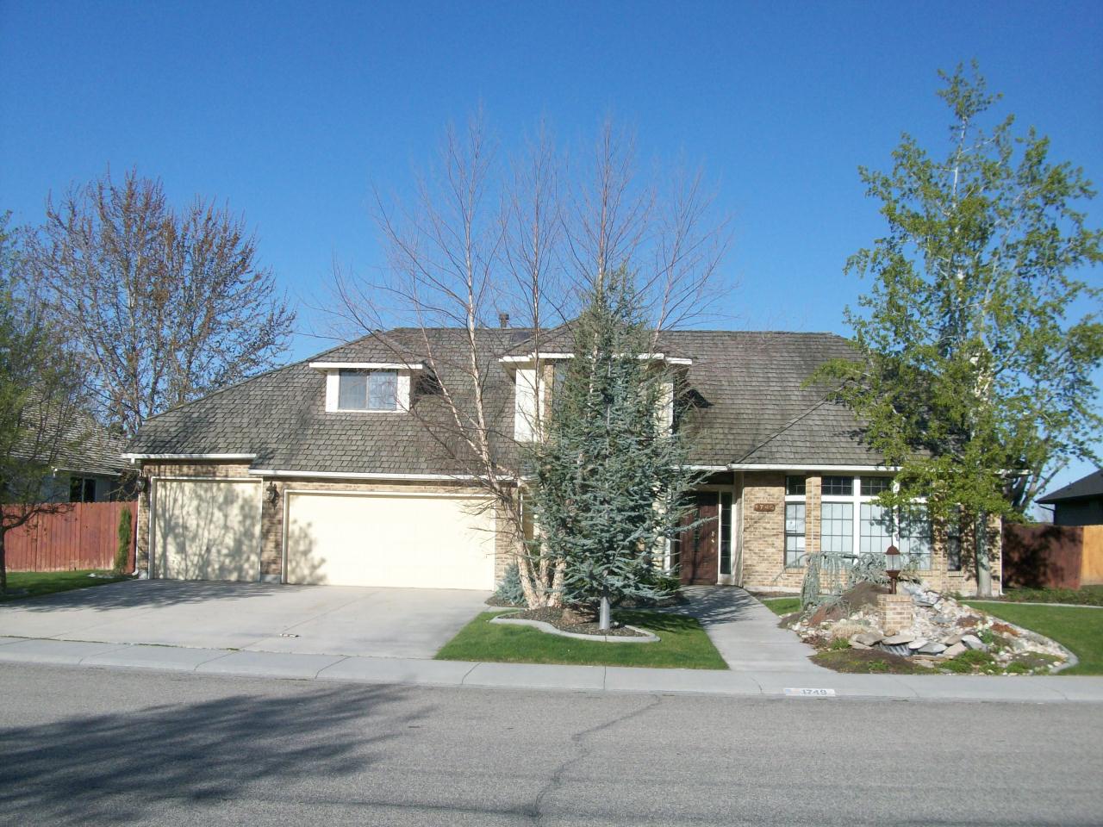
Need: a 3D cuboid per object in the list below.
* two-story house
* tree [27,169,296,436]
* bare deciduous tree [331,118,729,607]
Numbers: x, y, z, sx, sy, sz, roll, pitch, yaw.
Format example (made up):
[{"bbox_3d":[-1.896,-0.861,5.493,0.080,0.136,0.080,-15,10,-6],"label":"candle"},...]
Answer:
[{"bbox_3d":[0.643,1.068,30.971,21.300,7.300,12.900,1,-6,4],"label":"two-story house"},{"bbox_3d":[-15.313,-2.213,42.373,10.300,15.003,9.800,1,-6,0],"label":"tree"},{"bbox_3d":[-0.393,-1.068,19.894,7.000,9.031,6.500,1,-6,0],"label":"bare deciduous tree"}]

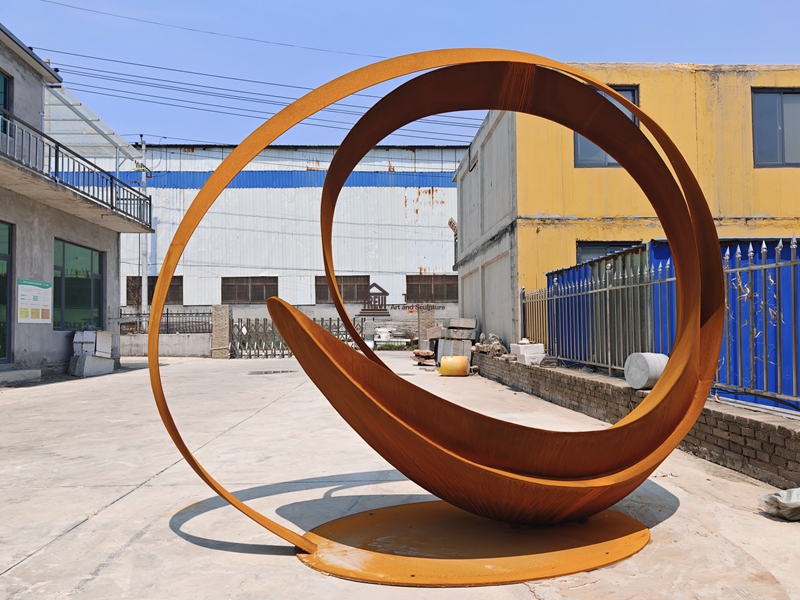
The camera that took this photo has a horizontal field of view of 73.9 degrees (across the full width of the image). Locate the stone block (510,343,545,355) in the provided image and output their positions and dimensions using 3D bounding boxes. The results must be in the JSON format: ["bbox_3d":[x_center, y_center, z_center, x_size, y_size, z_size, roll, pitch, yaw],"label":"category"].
[{"bbox_3d":[2.397,0.932,10.004,0.465,0.165,0.400,1,-3,-14],"label":"stone block"}]

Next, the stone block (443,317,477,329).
[{"bbox_3d":[1.570,0.616,14.036,0.690,0.235,0.500,1,-3,-15],"label":"stone block"}]

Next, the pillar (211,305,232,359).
[{"bbox_3d":[-6.226,1.130,18.728,0.570,1.849,0.530,0,-3,-3],"label":"pillar"}]

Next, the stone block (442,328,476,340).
[{"bbox_3d":[1.550,0.917,14.114,0.690,0.260,0.660,1,-3,-15],"label":"stone block"}]

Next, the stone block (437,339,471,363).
[{"bbox_3d":[1.455,1.459,14.171,0.520,0.760,0.880,1,-3,-20],"label":"stone block"}]

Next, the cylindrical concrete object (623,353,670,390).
[{"bbox_3d":[2.687,0.763,5.708,0.355,0.383,0.383,1,-3,-19],"label":"cylindrical concrete object"}]

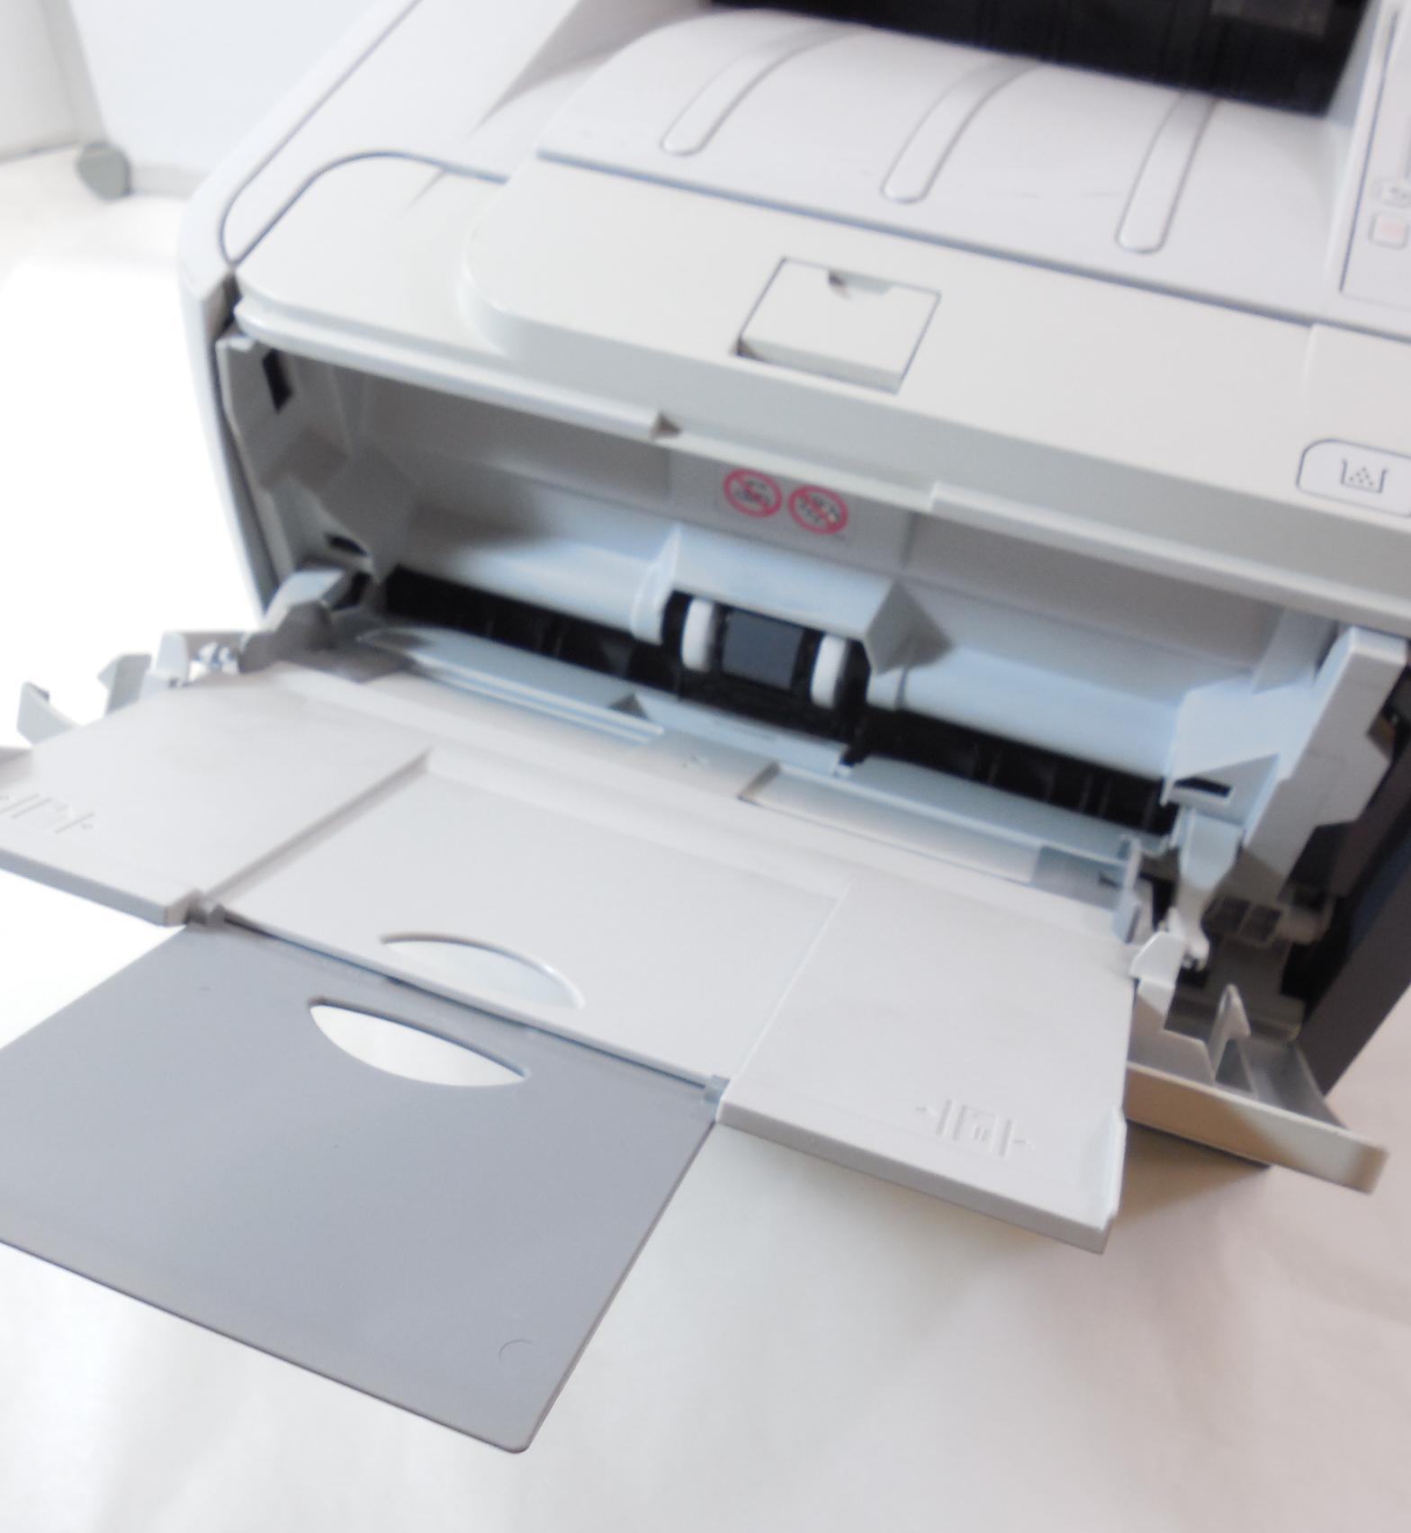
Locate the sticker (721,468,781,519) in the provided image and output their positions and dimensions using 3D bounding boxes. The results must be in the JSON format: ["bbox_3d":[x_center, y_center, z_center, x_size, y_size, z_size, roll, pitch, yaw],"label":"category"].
[{"bbox_3d":[0.013,-0.075,0.422,0.017,0.017,0.002,17,53,13],"label":"sticker"}]

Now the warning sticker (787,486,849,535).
[{"bbox_3d":[0.031,-0.070,0.418,0.017,0.017,0.002,17,53,13],"label":"warning sticker"}]

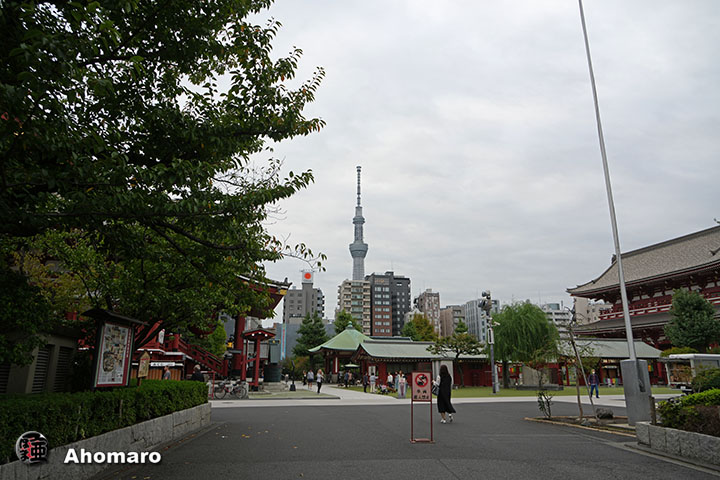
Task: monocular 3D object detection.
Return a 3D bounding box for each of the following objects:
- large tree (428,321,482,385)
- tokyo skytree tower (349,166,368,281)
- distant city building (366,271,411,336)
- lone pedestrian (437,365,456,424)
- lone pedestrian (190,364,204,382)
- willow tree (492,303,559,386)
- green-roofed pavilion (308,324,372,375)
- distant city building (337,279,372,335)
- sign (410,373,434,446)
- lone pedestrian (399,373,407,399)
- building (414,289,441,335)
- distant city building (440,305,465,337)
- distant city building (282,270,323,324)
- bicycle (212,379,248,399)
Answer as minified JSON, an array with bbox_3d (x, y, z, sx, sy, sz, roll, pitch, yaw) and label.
[{"bbox_3d":[9.093,11.075,45.701,5.300,5.800,4.800,-3,-16,10],"label":"large tree"},{"bbox_3d":[-3.000,70.844,1445.847,66.000,632.000,64.000,0,-15,0],"label":"tokyo skytree tower"},{"bbox_3d":[12.972,37.712,214.713,16.500,44.500,14.000,5,-16,-16],"label":"distant city building"},{"bbox_3d":[2.570,4.656,14.484,0.550,1.650,0.480,5,-16,-17],"label":"lone pedestrian"},{"bbox_3d":[-5.681,5.238,16.812,0.480,1.660,0.330,-3,-16,10],"label":"lone pedestrian"},{"bbox_3d":[15.000,9.798,45.012,6.300,7.900,6.000,0,-15,0],"label":"willow tree"},{"bbox_3d":[-1.096,13.767,58.445,8.600,7.400,8.600,4,-16,-14],"label":"green-roofed pavilion"},{"bbox_3d":[-2.232,39.254,214.286,12.500,41.300,12.000,5,-16,-16],"label":"distant city building"},{"bbox_3d":[1.390,3.688,10.654,0.500,1.490,0.360,-1,-15,2],"label":"sign"},{"bbox_3d":[2.480,8.443,28.066,0.480,1.540,0.360,0,-15,0],"label":"lone pedestrian"},{"bbox_3d":[29.203,40.692,207.664,7.000,35.000,13.500,5,-16,-16],"label":"building"},{"bbox_3d":[42.000,45.215,215.728,9.000,30.000,13.000,5,-16,-16],"label":"distant city building"},{"bbox_3d":[-26.800,39.666,227.621,18.000,47.000,15.000,4,-16,-14],"label":"distant city building"},{"bbox_3d":[-7.019,8.138,26.178,1.770,1.060,0.550,4,-16,-14],"label":"bicycle"}]

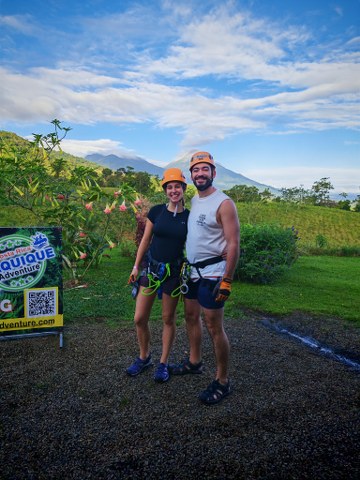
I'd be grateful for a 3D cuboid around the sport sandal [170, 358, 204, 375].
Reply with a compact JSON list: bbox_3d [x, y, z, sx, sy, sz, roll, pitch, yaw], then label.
[{"bbox_3d":[0.058,1.097,2.908,0.295,0.115,0.115,1,6,-4],"label":"sport sandal"}]

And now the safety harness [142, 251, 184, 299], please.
[{"bbox_3d":[-0.146,0.280,2.705,0.340,0.350,0.270,3,6,17],"label":"safety harness"}]

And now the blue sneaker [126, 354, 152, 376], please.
[{"bbox_3d":[-0.352,1.093,2.930,0.260,0.105,0.100,-5,8,-43],"label":"blue sneaker"}]

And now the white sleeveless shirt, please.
[{"bbox_3d":[0.208,-0.043,2.610,0.390,0.680,0.260,4,7,28],"label":"white sleeveless shirt"}]

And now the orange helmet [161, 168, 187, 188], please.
[{"bbox_3d":[-0.043,-0.490,2.633,0.205,0.150,0.260,2,4,12],"label":"orange helmet"}]

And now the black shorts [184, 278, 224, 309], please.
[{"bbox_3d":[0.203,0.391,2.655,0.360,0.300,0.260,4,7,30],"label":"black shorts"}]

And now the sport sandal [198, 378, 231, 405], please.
[{"bbox_3d":[0.270,1.140,2.534,0.280,0.105,0.110,-4,8,-37],"label":"sport sandal"}]

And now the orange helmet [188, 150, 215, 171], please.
[{"bbox_3d":[0.167,-0.595,2.521,0.210,0.155,0.265,2,4,12],"label":"orange helmet"}]

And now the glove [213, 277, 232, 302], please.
[{"bbox_3d":[0.329,0.378,2.543,0.100,0.190,0.120,1,6,0],"label":"glove"}]

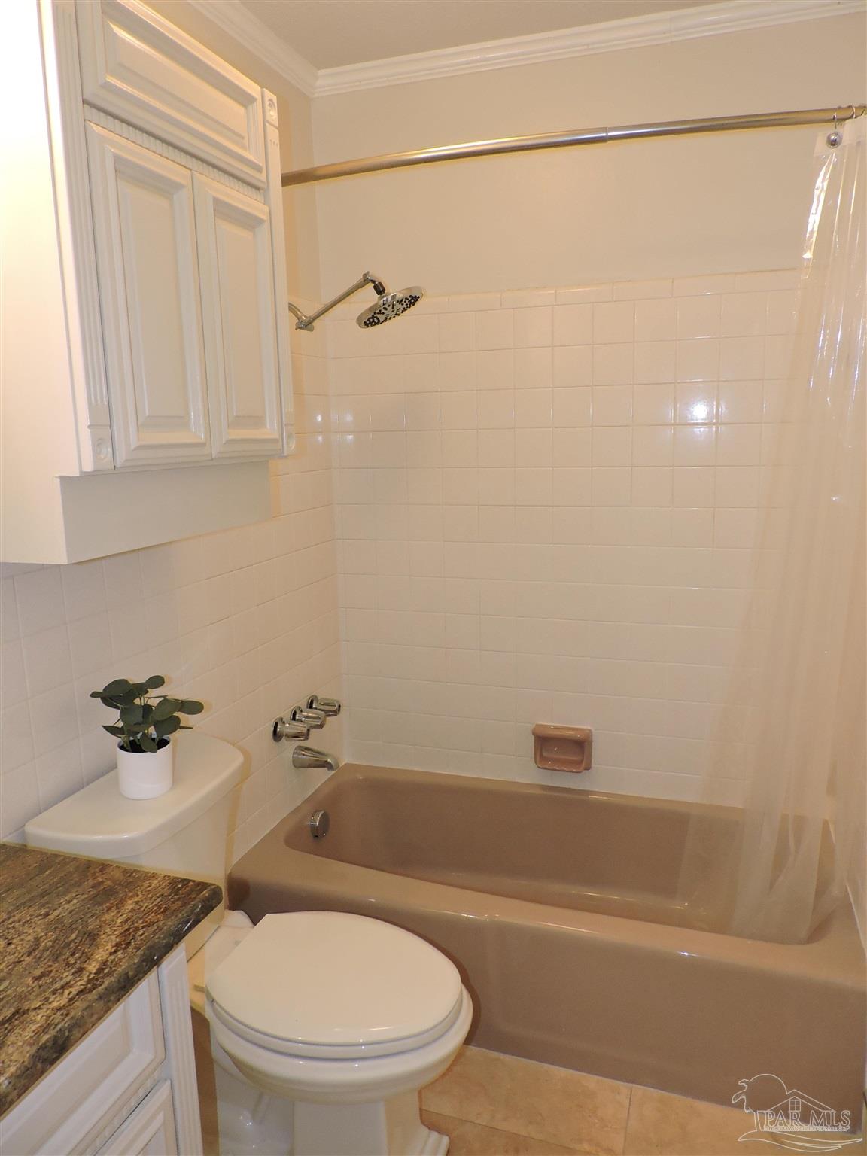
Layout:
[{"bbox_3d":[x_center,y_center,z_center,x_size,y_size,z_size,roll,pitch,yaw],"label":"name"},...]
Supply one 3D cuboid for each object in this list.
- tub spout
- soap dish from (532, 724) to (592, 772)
[{"bbox_3d":[-0.339,0.533,2.348,0.132,0.064,0.058,2,11,18],"label":"tub spout"},{"bbox_3d":[0.383,0.513,2.391,0.170,0.133,0.060,2,11,18],"label":"soap dish"}]

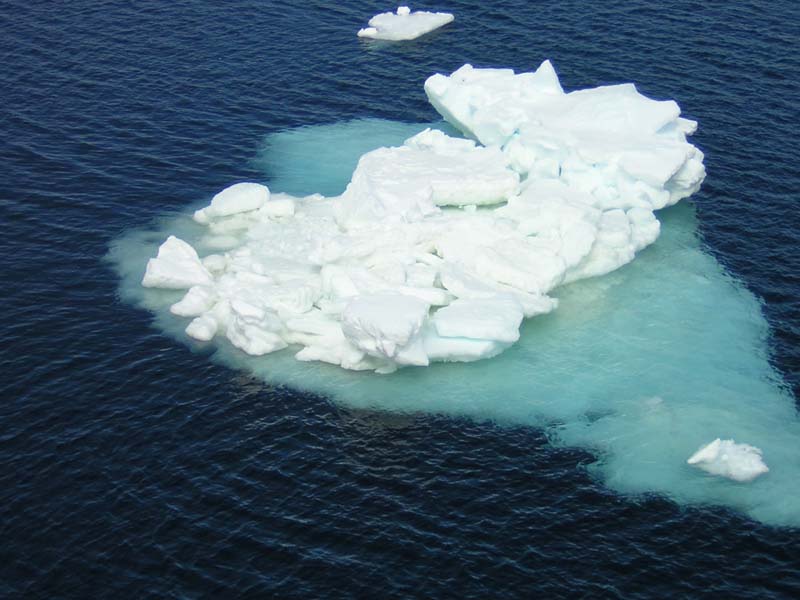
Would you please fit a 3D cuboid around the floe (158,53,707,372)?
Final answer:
[{"bbox_3d":[0.350,-1.723,40.660,6.900,1.750,10.000,16,30,29],"label":"floe"}]

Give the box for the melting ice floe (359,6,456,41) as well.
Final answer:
[{"bbox_3d":[0.130,-5.763,50.483,2.100,0.400,1.250,-17,31,-31],"label":"melting ice floe"}]

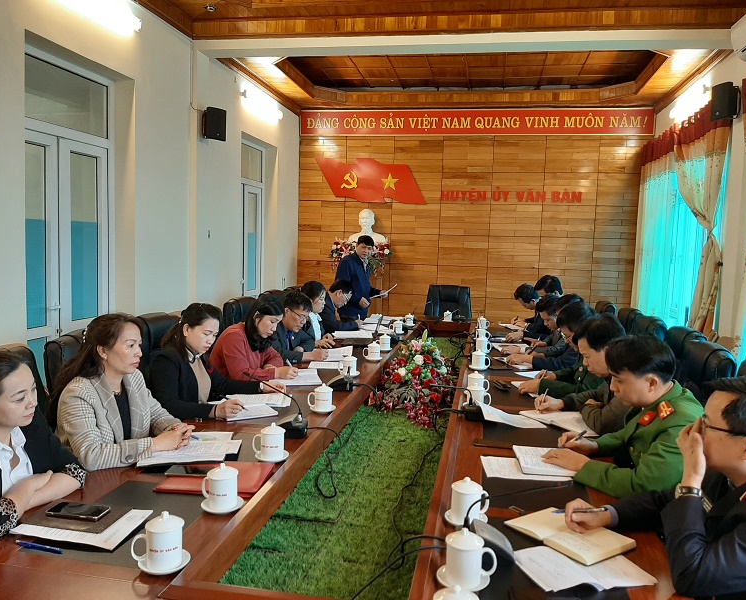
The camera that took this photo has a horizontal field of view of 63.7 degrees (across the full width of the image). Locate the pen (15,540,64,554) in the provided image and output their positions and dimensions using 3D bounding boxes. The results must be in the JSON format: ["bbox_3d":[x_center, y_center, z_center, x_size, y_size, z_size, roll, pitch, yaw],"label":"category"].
[{"bbox_3d":[-0.838,0.619,1.508,0.149,0.012,0.013,4,5,19],"label":"pen"}]

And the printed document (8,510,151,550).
[{"bbox_3d":[-0.787,0.606,1.643,0.300,0.012,0.215,3,5,11],"label":"printed document"}]

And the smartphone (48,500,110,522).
[{"bbox_3d":[-0.808,0.581,1.647,0.154,0.009,0.073,3,6,9],"label":"smartphone"}]

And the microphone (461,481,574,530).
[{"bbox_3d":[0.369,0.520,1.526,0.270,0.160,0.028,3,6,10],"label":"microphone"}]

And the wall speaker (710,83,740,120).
[{"bbox_3d":[2.889,-1.624,4.926,0.180,0.280,0.200,-2,6,-33],"label":"wall speaker"}]

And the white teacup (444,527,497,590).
[{"bbox_3d":[0.233,0.589,1.392,0.122,0.119,0.088,4,6,19],"label":"white teacup"}]

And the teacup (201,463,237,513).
[{"bbox_3d":[-0.480,0.566,1.871,0.120,0.126,0.090,4,6,21],"label":"teacup"}]

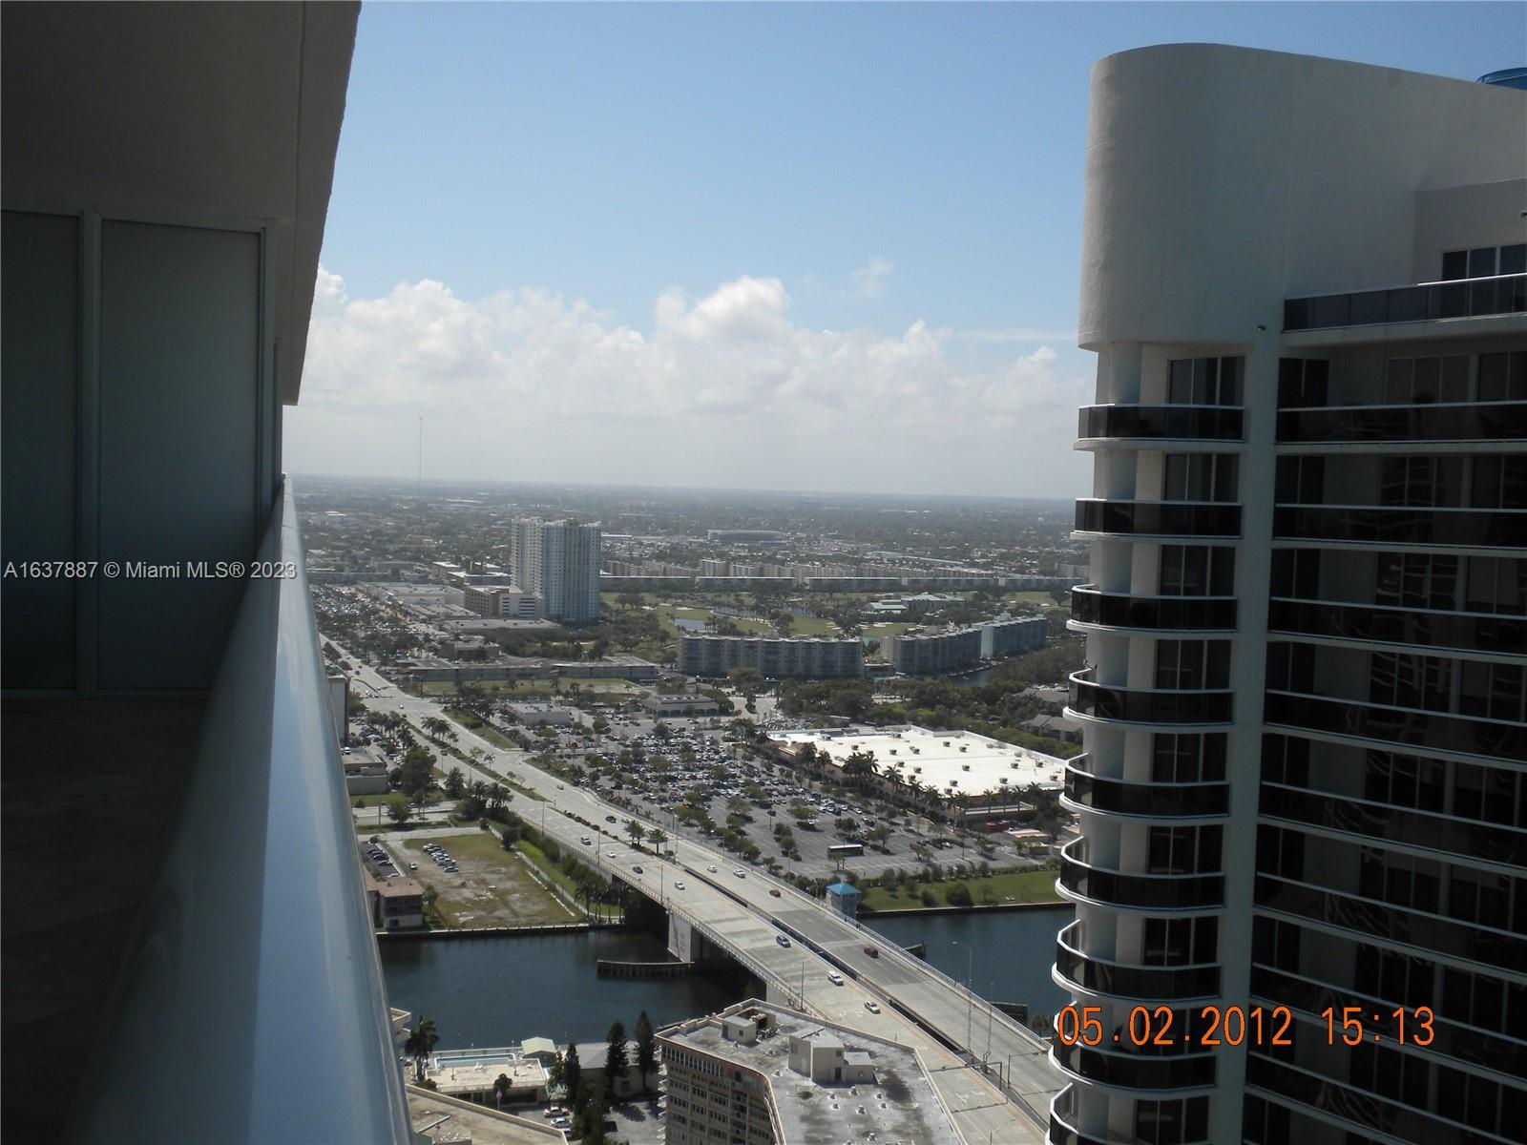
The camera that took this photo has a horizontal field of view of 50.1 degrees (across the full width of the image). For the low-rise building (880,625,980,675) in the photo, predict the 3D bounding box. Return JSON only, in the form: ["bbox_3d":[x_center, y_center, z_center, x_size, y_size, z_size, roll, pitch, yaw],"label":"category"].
[{"bbox_3d":[106.850,49.580,1029.670,19.000,23.000,114.000,4,4,33],"label":"low-rise building"}]

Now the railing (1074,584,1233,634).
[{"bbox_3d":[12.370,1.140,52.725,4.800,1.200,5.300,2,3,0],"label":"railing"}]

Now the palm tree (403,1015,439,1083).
[{"bbox_3d":[-67.129,93.675,320.635,6.800,12.800,6.800,2,3,0],"label":"palm tree"}]

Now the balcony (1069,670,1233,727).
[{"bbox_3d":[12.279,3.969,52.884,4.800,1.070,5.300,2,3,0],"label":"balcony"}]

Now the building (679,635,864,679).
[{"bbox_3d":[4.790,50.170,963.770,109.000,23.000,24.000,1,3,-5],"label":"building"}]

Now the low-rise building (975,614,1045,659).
[{"bbox_3d":[172.920,45.070,1141.980,19.000,23.500,100.000,4,4,30],"label":"low-rise building"}]

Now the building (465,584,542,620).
[{"bbox_3d":[-213.920,26.675,1347.450,42.000,22.000,86.000,1,3,-21],"label":"building"}]

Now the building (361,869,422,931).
[{"bbox_3d":[-96.650,84.600,420.230,15.000,8.600,23.000,0,3,-21],"label":"building"}]

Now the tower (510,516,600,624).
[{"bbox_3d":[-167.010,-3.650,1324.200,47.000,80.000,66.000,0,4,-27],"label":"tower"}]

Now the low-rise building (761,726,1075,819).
[{"bbox_3d":[74.231,80.602,676.480,96.000,8.000,148.000,1,3,-21],"label":"low-rise building"}]

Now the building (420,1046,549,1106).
[{"bbox_3d":[-52.410,94.630,305.410,22.000,4.000,18.500,1,3,-15],"label":"building"}]

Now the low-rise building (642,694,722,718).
[{"bbox_3d":[-43.138,68.652,836.646,33.000,6.400,26.000,1,3,-21],"label":"low-rise building"}]

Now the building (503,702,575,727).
[{"bbox_3d":[-104.890,66.440,766.830,21.800,5.800,29.000,1,3,-21],"label":"building"}]

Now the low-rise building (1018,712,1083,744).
[{"bbox_3d":[142.663,75.428,793.220,34.000,9.500,19.000,4,4,32],"label":"low-rise building"}]

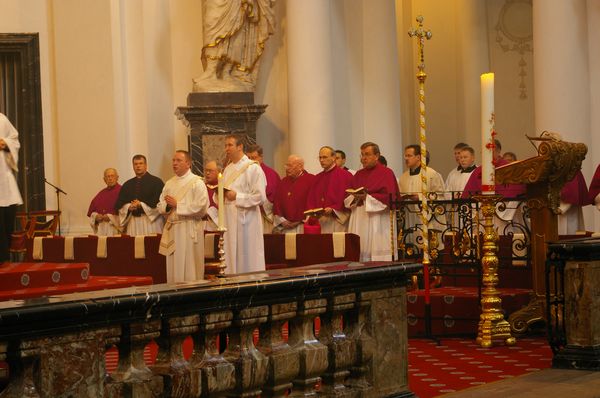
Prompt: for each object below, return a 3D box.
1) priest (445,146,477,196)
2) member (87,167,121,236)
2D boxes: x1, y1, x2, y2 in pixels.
[{"bbox_3d":[1.693,0.294,13.899,0.520,1.650,0.420,-2,0,28],"label":"priest"},{"bbox_3d":[-2.322,0.462,16.299,0.560,1.650,0.420,-2,0,18],"label":"member"}]

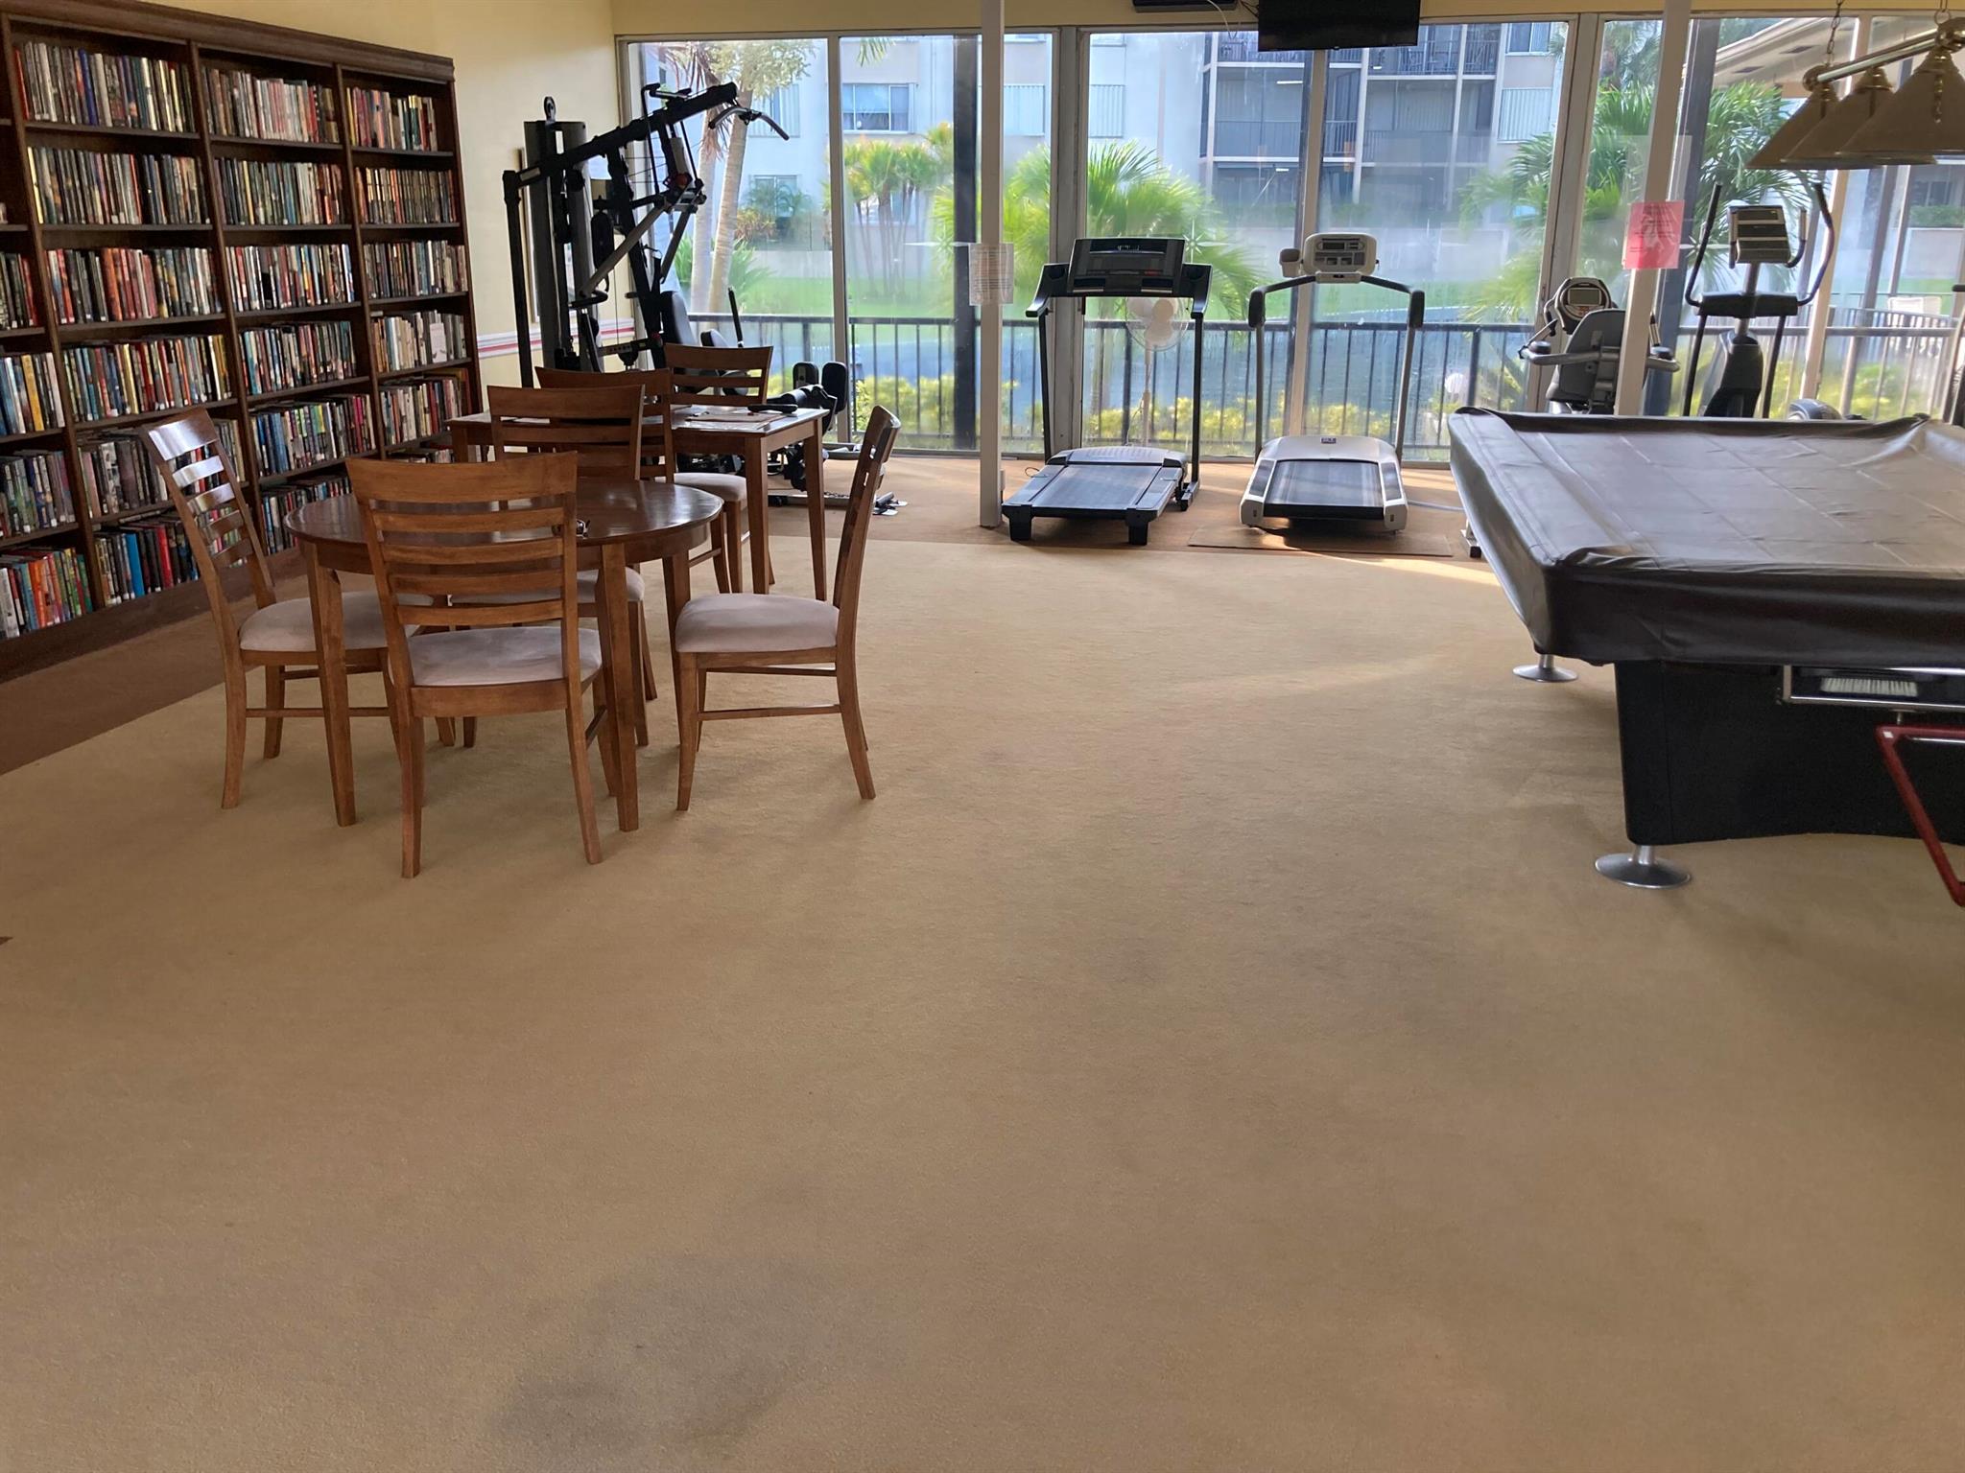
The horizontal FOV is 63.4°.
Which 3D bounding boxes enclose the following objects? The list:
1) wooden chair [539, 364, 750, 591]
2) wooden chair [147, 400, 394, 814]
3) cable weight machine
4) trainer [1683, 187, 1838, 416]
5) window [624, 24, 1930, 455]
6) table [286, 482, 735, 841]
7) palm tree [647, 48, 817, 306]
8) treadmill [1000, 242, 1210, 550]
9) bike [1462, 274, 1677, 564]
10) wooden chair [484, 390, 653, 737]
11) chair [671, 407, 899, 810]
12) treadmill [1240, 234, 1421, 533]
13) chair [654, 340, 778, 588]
[{"bbox_3d":[-1.278,-0.867,5.779,0.500,0.970,0.560,0,18,1],"label":"wooden chair"},{"bbox_3d":[-1.781,-0.352,4.232,0.590,0.980,0.490,-2,18,-8],"label":"wooden chair"},{"bbox_3d":[-1.890,-2.425,8.763,1.600,2.100,1.100,4,19,12],"label":"cable weight machine"},{"bbox_3d":[3.838,-1.886,7.875,0.710,1.670,1.700,4,18,10],"label":"trainer"},{"bbox_3d":[1.804,-2.900,9.529,8.200,2.520,0.150,3,18,10],"label":"window"},{"bbox_3d":[-1.229,-0.231,4.224,1.070,0.760,1.070,0,18,0],"label":"table"},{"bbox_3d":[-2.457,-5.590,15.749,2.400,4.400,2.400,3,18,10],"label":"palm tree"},{"bbox_3d":[0.654,-1.857,8.212,0.950,1.370,1.970,3,18,10],"label":"treadmill"},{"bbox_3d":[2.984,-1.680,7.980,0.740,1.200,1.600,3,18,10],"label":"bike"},{"bbox_3d":[-1.241,-0.514,4.693,0.500,0.970,0.560,-1,18,-3],"label":"wooden chair"},{"bbox_3d":[-0.532,-0.358,4.266,0.590,0.980,0.490,-2,18,-6],"label":"chair"},{"bbox_3d":[1.860,-1.942,8.466,0.900,1.380,1.870,3,18,10],"label":"treadmill"},{"bbox_3d":[-1.132,-1.045,6.357,0.490,0.980,0.590,4,19,12],"label":"chair"}]

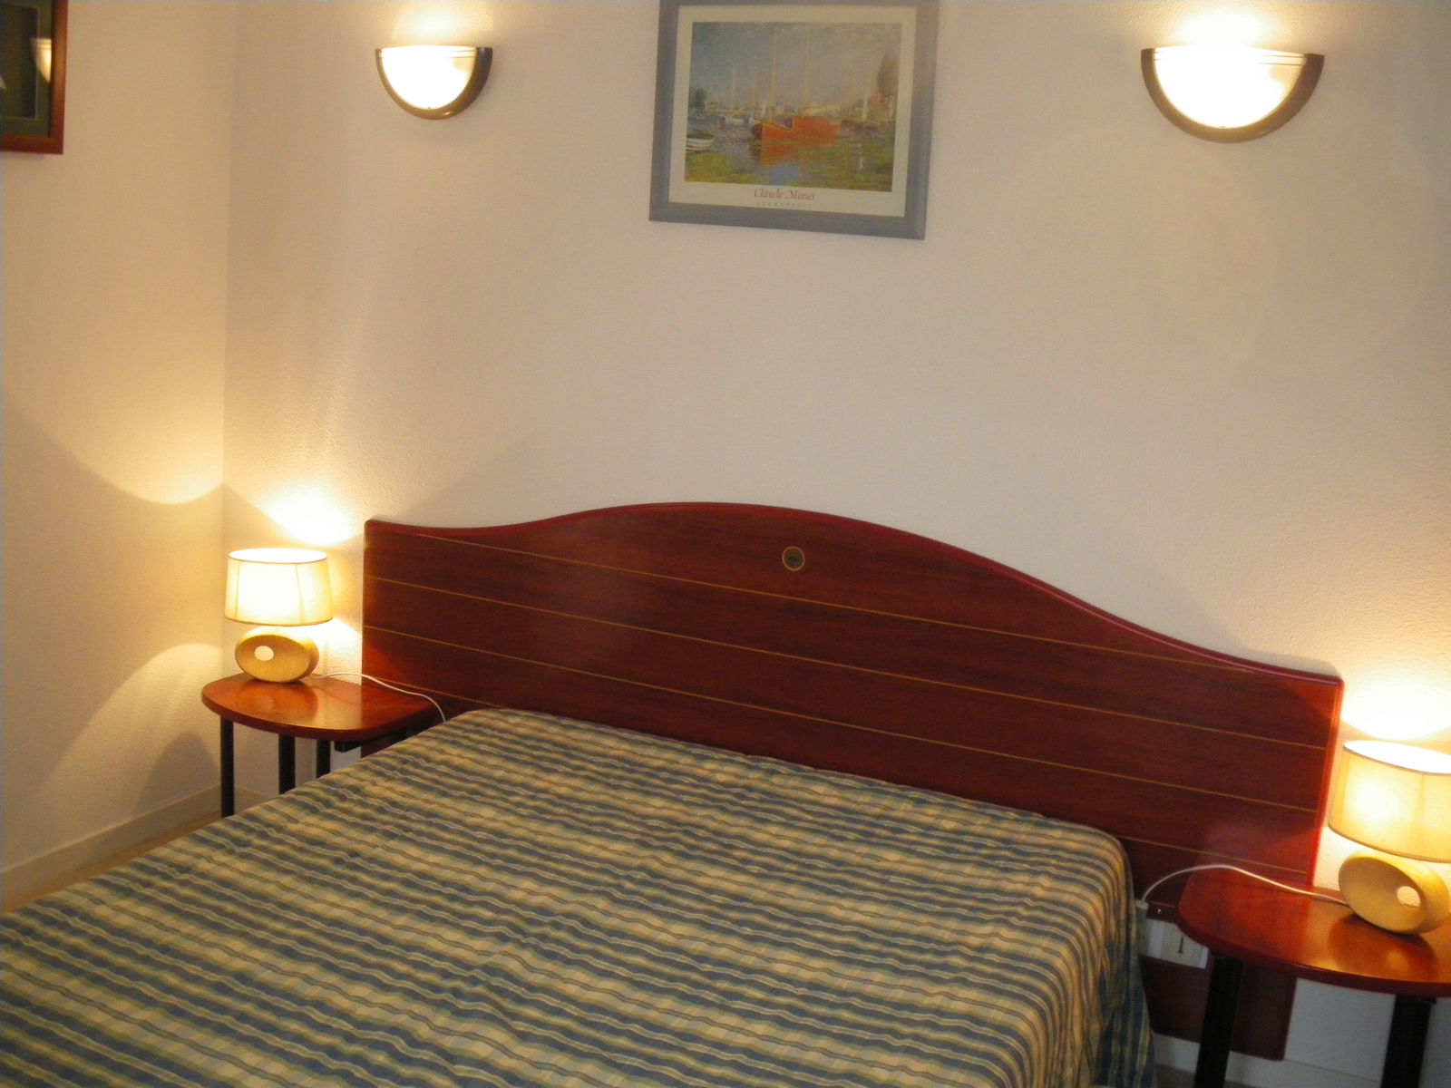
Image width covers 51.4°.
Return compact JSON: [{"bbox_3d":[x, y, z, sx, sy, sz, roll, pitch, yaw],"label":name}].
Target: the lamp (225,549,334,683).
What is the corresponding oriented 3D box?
[{"bbox_3d":[-1.060,0.178,3.575,0.265,0.300,0.190,6,10,9],"label":"lamp"}]

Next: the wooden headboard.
[{"bbox_3d":[0.116,0.381,3.190,2.145,0.905,0.040,9,11,23],"label":"wooden headboard"}]

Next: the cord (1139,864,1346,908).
[{"bbox_3d":[0.947,0.652,2.766,0.360,0.107,0.070,9,11,23],"label":"cord"}]

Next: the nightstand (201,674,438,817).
[{"bbox_3d":[-0.982,0.574,3.511,0.500,0.440,0.345,9,11,23],"label":"nightstand"}]

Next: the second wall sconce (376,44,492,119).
[{"bbox_3d":[-0.674,-1.022,3.317,0.310,0.157,0.105,9,11,23],"label":"second wall sconce"}]

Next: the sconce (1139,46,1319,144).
[{"bbox_3d":[0.871,-0.789,2.646,0.310,0.157,0.105,9,11,23],"label":"sconce"}]

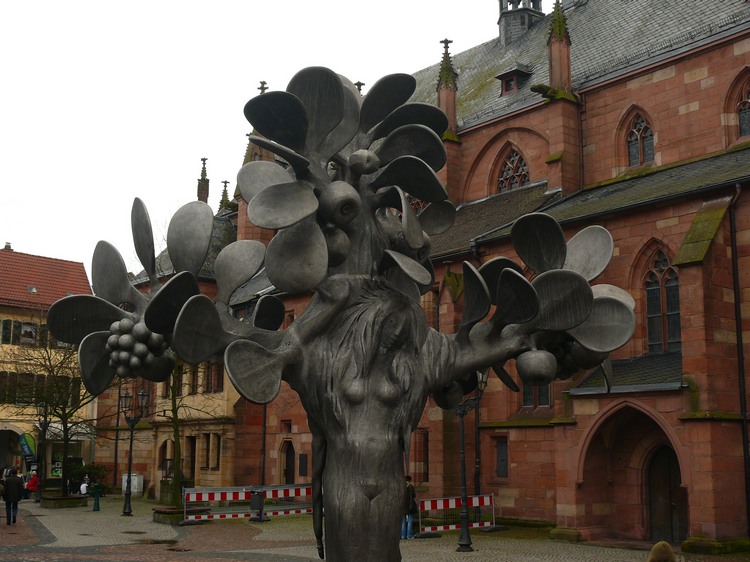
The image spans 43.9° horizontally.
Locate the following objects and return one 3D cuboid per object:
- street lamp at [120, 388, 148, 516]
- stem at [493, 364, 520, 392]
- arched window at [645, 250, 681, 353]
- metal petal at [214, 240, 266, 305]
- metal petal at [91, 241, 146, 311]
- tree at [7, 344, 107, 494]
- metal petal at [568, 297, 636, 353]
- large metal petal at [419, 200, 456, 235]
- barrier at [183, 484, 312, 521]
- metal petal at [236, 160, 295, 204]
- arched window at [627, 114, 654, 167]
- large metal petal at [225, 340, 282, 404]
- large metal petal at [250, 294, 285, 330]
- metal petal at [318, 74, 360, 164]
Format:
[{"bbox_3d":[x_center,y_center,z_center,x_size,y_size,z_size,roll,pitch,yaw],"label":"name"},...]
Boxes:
[{"bbox_3d":[-8.531,5.948,32.676,0.450,4.440,1.100,8,-12,-41],"label":"street lamp"},{"bbox_3d":[0.702,0.522,4.988,0.050,0.200,0.080,-44,-6,0],"label":"stem"},{"bbox_3d":[7.949,0.554,25.712,0.280,2.890,1.170,7,-12,-38],"label":"arched window"},{"bbox_3d":[-0.693,-0.044,4.800,0.270,0.360,0.110,24,-9,-1],"label":"metal petal"},{"bbox_3d":[-1.641,-0.028,5.846,0.320,0.450,0.090,-27,-7,31],"label":"metal petal"},{"bbox_3d":[-13.442,5.889,40.080,4.600,6.680,4.400,4,-11,-18],"label":"tree"},{"bbox_3d":[1.347,0.265,5.539,0.430,0.340,0.090,-5,6,-6],"label":"metal petal"},{"bbox_3d":[0.388,-0.414,6.067,0.300,0.260,0.080,-26,11,-12],"label":"large metal petal"},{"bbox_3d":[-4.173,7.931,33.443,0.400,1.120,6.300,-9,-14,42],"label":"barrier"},{"bbox_3d":[-0.604,-0.547,5.282,0.380,0.270,0.070,9,-30,9],"label":"metal petal"},{"bbox_3d":[10.305,-5.434,36.149,0.300,2.050,1.200,9,-13,-39],"label":"arched window"},{"bbox_3d":[-0.594,0.447,4.550,0.280,0.320,0.120,-1,-6,12],"label":"large metal petal"},{"bbox_3d":[-0.571,0.189,4.950,0.220,0.270,0.100,10,-7,-34],"label":"large metal petal"},{"bbox_3d":[-0.247,-1.043,5.975,0.320,0.530,0.090,6,0,17],"label":"metal petal"}]

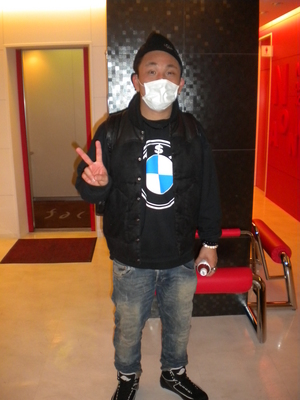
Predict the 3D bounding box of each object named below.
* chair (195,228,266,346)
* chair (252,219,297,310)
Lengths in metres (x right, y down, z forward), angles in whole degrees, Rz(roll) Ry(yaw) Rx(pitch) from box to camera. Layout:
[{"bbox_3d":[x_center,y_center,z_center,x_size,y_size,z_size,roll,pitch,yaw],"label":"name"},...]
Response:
[{"bbox_3d":[0.284,0.534,2.585,0.871,0.648,0.366,-1,13,-2],"label":"chair"},{"bbox_3d":[0.858,0.381,3.250,0.366,0.648,0.871,-1,13,-2],"label":"chair"}]

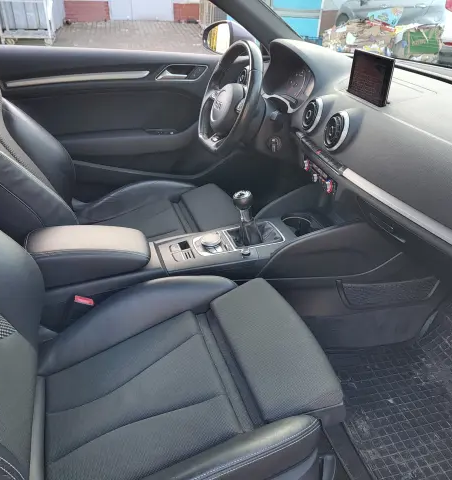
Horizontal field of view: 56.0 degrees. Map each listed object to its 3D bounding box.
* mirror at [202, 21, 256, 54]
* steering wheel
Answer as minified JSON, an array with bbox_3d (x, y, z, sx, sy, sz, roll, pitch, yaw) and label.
[{"bbox_3d":[0.016,-0.854,1.780,0.130,0.135,0.220,-16,35,-26],"label":"mirror"},{"bbox_3d":[0.012,-0.456,1.379,0.095,0.360,0.370,11,25,-26],"label":"steering wheel"}]

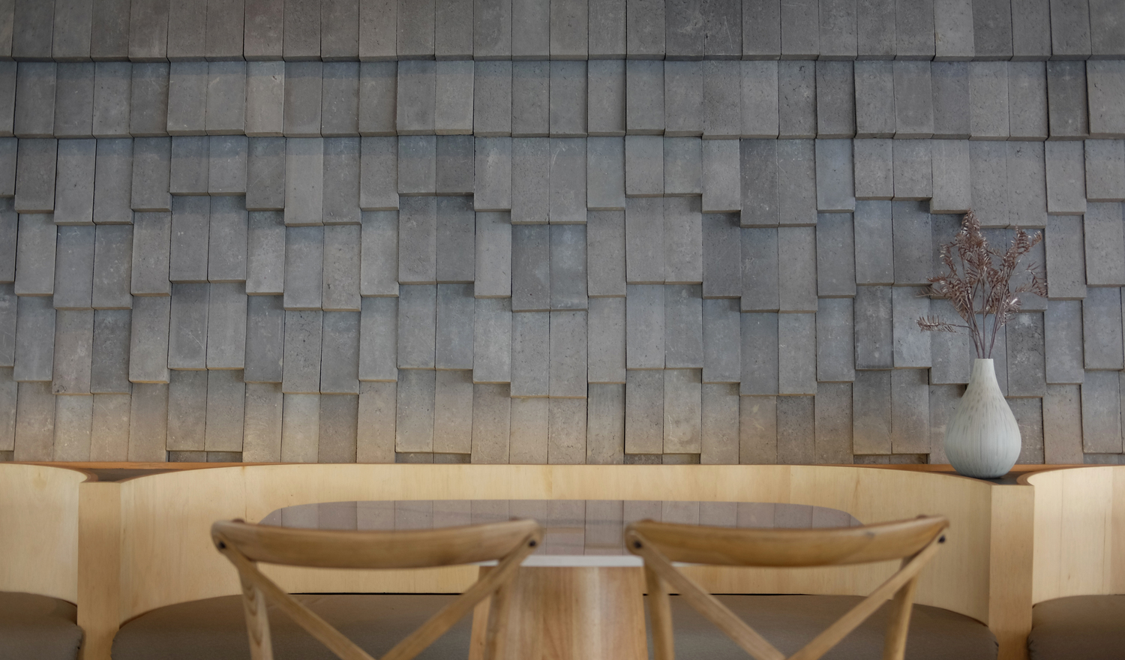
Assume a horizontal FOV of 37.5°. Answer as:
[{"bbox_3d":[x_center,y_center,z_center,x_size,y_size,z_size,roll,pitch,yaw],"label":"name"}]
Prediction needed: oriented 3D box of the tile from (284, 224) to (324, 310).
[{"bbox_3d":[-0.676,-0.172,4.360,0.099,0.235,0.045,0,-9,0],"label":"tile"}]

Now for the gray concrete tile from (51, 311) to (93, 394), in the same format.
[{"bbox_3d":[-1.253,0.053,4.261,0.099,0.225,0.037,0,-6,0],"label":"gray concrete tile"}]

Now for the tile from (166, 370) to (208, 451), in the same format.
[{"bbox_3d":[-0.985,0.198,4.370,0.099,0.240,0.042,0,-9,0],"label":"tile"}]

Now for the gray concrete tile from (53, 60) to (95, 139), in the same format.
[{"bbox_3d":[-1.276,-0.606,4.358,0.099,0.205,0.045,0,-9,0],"label":"gray concrete tile"}]

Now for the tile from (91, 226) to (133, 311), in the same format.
[{"bbox_3d":[-1.161,-0.162,4.294,0.099,0.219,0.050,0,-7,1],"label":"tile"}]

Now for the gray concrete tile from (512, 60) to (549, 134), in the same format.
[{"bbox_3d":[-0.083,-0.610,4.358,0.099,0.205,0.045,0,-9,0],"label":"gray concrete tile"}]

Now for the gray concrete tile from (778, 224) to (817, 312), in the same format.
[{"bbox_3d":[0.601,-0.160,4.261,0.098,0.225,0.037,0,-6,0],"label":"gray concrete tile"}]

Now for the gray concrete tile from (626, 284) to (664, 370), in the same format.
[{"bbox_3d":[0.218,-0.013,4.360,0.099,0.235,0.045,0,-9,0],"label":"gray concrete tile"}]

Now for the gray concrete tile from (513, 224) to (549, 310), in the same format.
[{"bbox_3d":[-0.085,-0.164,4.385,0.100,0.222,0.044,0,-6,0],"label":"gray concrete tile"}]

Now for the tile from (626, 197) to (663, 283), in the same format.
[{"bbox_3d":[0.209,-0.223,4.179,0.095,0.215,0.043,0,-9,0],"label":"tile"}]

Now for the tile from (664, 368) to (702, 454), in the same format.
[{"bbox_3d":[0.315,0.211,4.371,0.099,0.230,0.043,0,-7,1],"label":"tile"}]

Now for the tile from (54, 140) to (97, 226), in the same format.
[{"bbox_3d":[-1.271,-0.396,4.351,0.099,0.240,0.042,0,-9,0],"label":"tile"}]

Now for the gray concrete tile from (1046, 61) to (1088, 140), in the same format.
[{"bbox_3d":[1.264,-0.579,4.166,0.096,0.197,0.040,0,-8,0],"label":"gray concrete tile"}]

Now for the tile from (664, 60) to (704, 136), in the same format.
[{"bbox_3d":[0.311,-0.597,4.254,0.098,0.189,0.050,0,-7,1],"label":"tile"}]

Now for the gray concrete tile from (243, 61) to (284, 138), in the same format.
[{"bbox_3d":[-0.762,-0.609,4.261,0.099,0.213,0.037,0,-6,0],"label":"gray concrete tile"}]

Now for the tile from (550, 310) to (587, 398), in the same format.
[{"bbox_3d":[0.016,0.066,4.384,0.100,0.222,0.044,0,-6,0],"label":"tile"}]

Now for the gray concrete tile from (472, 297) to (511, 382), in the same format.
[{"bbox_3d":[-0.184,0.020,4.365,0.099,0.240,0.042,0,-9,0],"label":"gray concrete tile"}]

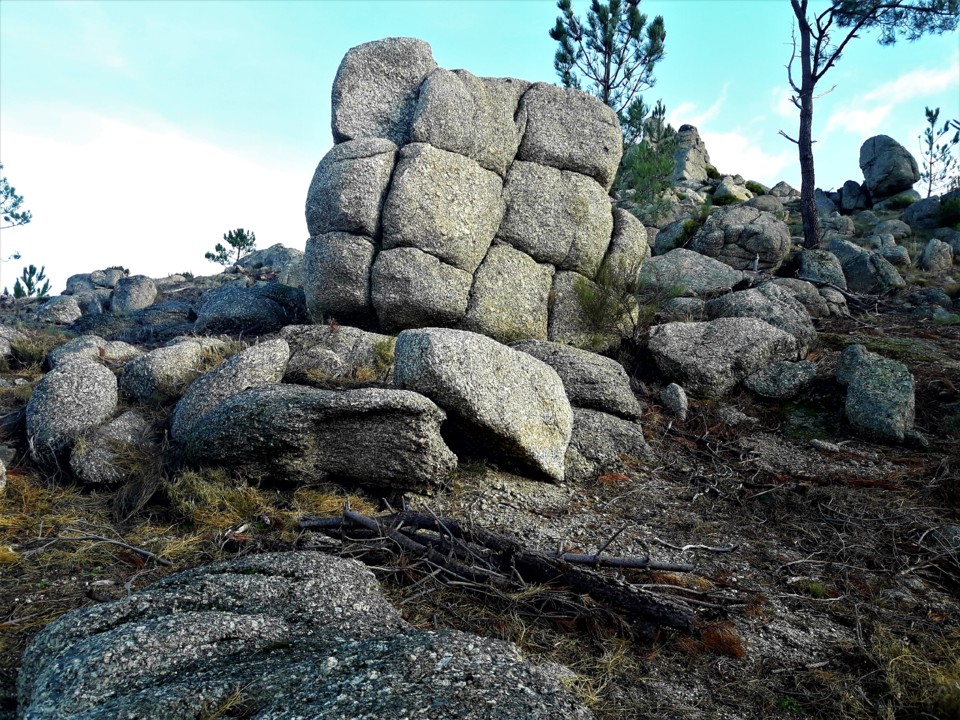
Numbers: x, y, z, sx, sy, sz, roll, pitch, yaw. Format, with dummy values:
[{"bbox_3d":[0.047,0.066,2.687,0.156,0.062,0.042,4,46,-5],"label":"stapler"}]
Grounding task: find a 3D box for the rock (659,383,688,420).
[{"bbox_3d":[1.799,0.385,7.200,0.253,0.359,0.190,-1,-3,14],"label":"rock"}]

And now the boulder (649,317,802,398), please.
[{"bbox_3d":[2.603,-0.027,8.300,1.484,0.876,1.068,-1,-3,17],"label":"boulder"}]

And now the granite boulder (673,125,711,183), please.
[{"bbox_3d":[9.806,-9.574,36.000,1.700,2.608,1.445,-1,-4,15],"label":"granite boulder"}]

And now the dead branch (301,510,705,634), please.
[{"bbox_3d":[0.022,1.014,3.850,2.100,0.330,0.680,-1,-3,26],"label":"dead branch"}]

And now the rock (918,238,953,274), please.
[{"bbox_3d":[8.985,-2.039,15.300,0.544,0.722,0.462,-1,-3,31],"label":"rock"}]

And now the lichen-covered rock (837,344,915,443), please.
[{"bbox_3d":[3.514,0.298,6.900,0.599,0.845,0.479,-1,-3,27],"label":"lichen-covered rock"}]

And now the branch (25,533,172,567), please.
[{"bbox_3d":[-1.975,0.981,4.020,0.860,0.120,0.160,-1,-3,18],"label":"branch"}]

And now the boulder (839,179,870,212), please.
[{"bbox_3d":[10.610,-4.632,22.000,0.900,0.950,0.800,-1,-3,26],"label":"boulder"}]

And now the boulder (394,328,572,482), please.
[{"bbox_3d":[0.032,0.321,5.600,1.200,1.000,0.850,0,-3,8],"label":"boulder"}]

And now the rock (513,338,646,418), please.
[{"bbox_3d":[0.761,0.173,6.250,1.000,0.620,0.800,0,-3,0],"label":"rock"}]

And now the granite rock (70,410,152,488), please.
[{"bbox_3d":[-3.360,0.799,7.100,0.694,0.654,0.590,2,-4,-25],"label":"granite rock"}]

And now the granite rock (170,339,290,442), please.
[{"bbox_3d":[-1.872,0.260,5.850,0.860,0.800,0.650,0,-3,-5],"label":"granite rock"}]

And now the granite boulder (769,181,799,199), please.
[{"bbox_3d":[11.354,-6.349,29.000,1.046,0.757,0.837,-1,-3,22],"label":"granite boulder"}]

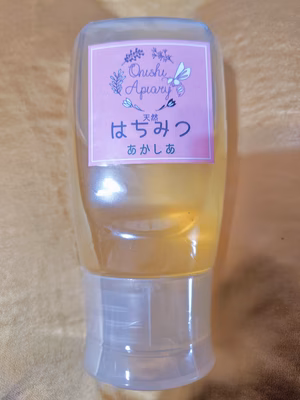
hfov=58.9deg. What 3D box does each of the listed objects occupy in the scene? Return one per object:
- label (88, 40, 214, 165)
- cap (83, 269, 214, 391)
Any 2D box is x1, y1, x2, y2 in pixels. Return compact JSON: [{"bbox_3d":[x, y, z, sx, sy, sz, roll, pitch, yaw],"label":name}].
[{"bbox_3d":[0.000,-0.041,0.110,0.052,0.004,0.052,-1,87,0],"label":"label"},{"bbox_3d":[-0.001,0.055,0.128,0.061,0.041,0.046,-1,89,0],"label":"cap"}]

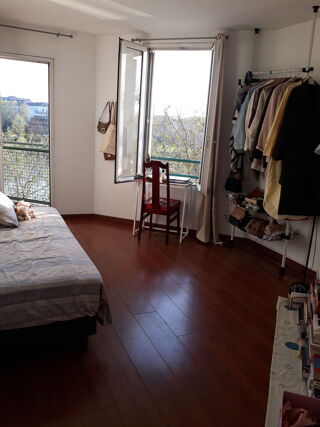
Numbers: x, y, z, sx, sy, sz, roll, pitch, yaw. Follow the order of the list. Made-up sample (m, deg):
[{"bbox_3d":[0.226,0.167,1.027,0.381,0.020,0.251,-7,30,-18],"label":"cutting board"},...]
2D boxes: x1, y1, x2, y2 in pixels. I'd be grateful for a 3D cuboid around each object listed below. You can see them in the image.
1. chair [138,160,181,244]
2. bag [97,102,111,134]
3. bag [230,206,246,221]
[{"bbox_3d":[0.017,-0.171,4.370,0.440,1.020,0.480,7,13,17],"label":"chair"},{"bbox_3d":[-0.810,-1.372,4.793,0.205,0.455,0.075,7,12,16],"label":"bag"},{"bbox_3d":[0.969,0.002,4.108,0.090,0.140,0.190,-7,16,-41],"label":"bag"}]

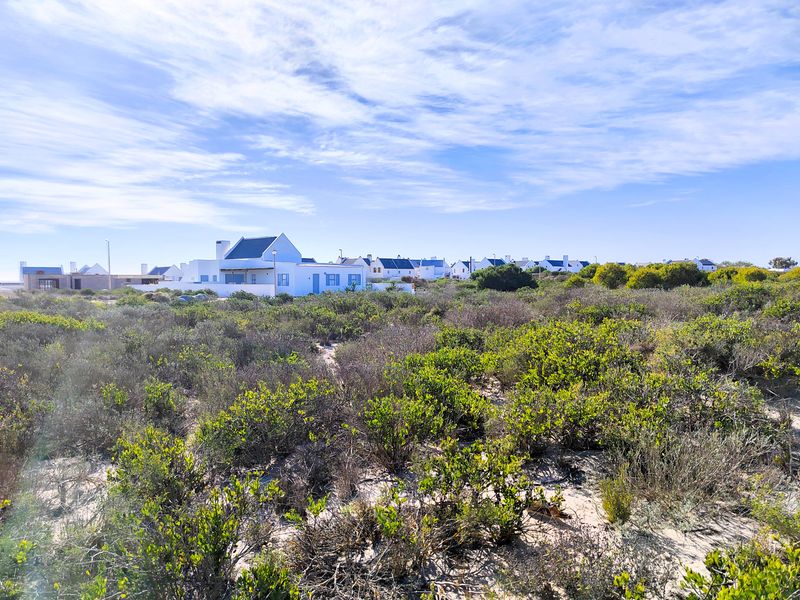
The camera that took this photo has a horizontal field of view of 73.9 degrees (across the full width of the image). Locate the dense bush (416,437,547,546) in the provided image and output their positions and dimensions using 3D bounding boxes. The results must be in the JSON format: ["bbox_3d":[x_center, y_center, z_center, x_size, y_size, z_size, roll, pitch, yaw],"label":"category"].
[{"bbox_3d":[0.506,1.201,3.300,0.760,0.570,0.660,0,2,0],"label":"dense bush"}]

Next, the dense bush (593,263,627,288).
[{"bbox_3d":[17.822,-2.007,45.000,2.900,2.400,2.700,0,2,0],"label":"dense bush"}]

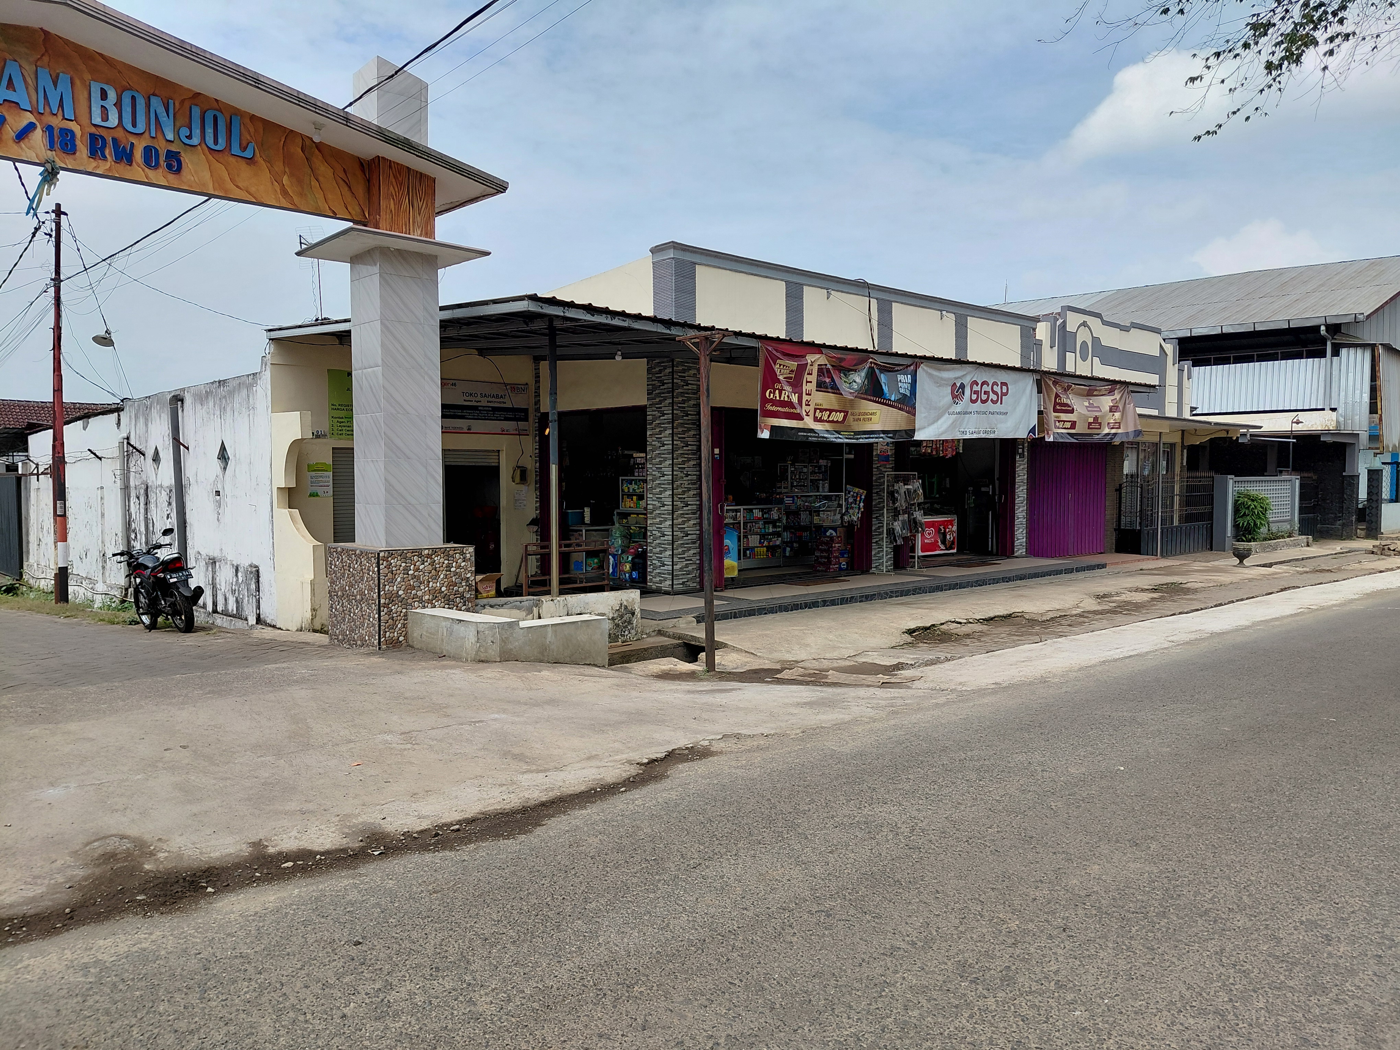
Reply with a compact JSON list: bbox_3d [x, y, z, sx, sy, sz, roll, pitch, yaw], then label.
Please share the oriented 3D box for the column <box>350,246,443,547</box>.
[{"bbox_3d":[-2.837,-1.157,9.503,0.590,2.672,0.590,-3,4,-43],"label":"column"}]

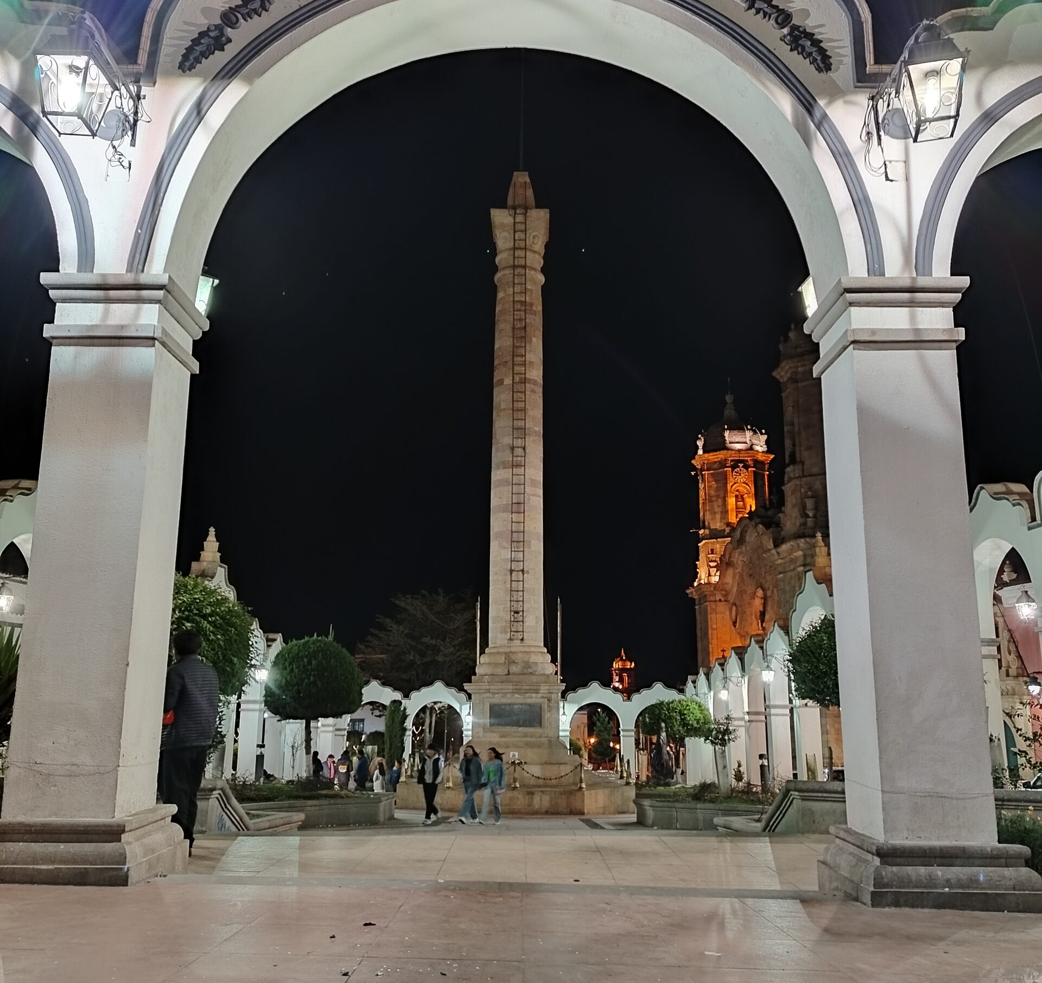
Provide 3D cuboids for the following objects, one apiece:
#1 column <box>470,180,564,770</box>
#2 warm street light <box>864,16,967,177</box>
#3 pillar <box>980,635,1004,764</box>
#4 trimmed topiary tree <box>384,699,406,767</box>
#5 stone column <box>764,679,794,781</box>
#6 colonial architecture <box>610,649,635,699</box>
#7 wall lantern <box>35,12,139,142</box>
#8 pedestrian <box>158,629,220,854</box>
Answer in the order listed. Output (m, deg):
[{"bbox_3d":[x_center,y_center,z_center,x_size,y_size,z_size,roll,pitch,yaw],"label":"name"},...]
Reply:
[{"bbox_3d":[-0.040,-1.179,26.740,2.650,16.700,2.650,0,-11,1],"label":"column"},{"bbox_3d":[2.466,-2.433,6.122,0.380,0.820,1.000,1,-11,-2],"label":"warm street light"},{"bbox_3d":[9.862,4.908,20.262,0.840,3.750,0.840,0,-11,1],"label":"pillar"},{"bbox_3d":[-5.905,11.675,44.626,1.080,4.100,1.080,0,-11,1],"label":"trimmed topiary tree"},{"bbox_3d":[9.587,9.240,35.616,0.840,4.200,0.840,0,-11,1],"label":"stone column"},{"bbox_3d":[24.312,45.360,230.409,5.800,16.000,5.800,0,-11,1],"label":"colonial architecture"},{"bbox_3d":[-2.694,-2.496,6.172,0.380,0.800,1.000,0,-11,1],"label":"wall lantern"},{"bbox_3d":[-2.651,1.977,7.681,0.520,1.740,0.360,4,-12,-18],"label":"pedestrian"}]

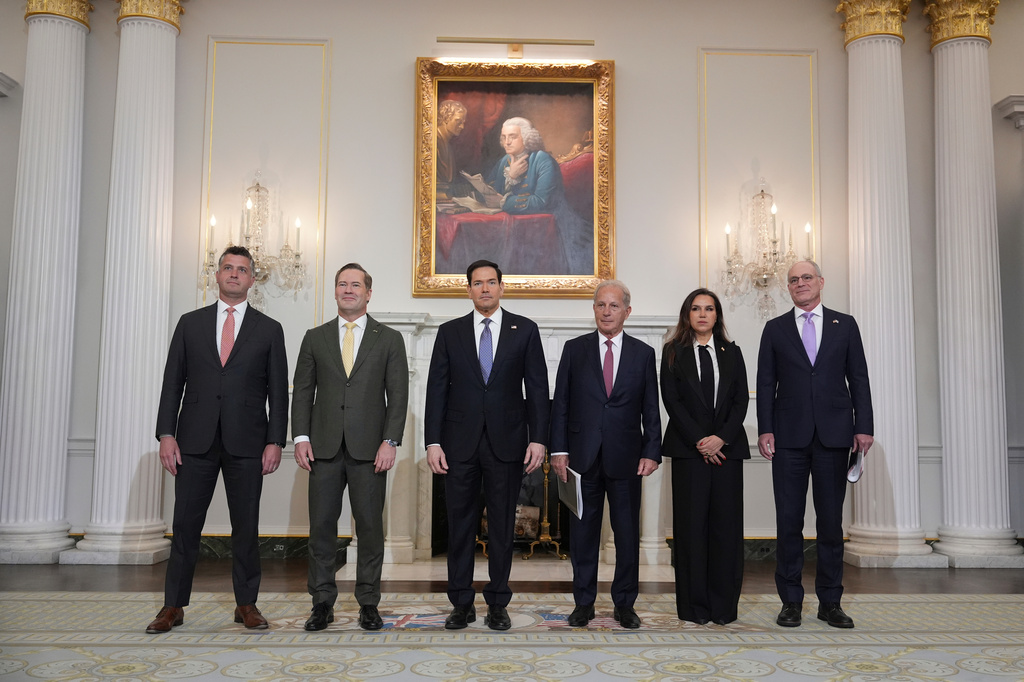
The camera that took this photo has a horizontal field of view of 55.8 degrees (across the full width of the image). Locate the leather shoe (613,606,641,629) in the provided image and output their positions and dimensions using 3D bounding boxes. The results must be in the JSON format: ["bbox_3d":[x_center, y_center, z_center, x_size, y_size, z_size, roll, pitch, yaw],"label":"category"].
[{"bbox_3d":[0.563,1.344,4.802,0.110,0.110,0.300,2,-6,-11],"label":"leather shoe"}]

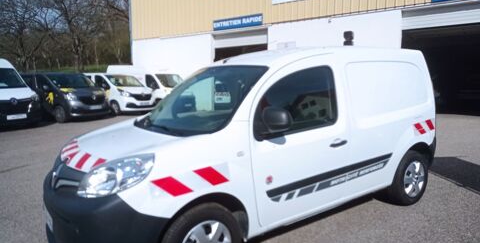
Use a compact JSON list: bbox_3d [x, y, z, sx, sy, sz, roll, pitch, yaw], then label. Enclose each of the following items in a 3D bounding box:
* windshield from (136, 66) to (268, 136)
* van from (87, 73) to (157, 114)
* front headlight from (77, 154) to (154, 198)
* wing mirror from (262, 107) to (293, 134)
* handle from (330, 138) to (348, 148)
[{"bbox_3d":[-0.450,-0.198,3.500,0.930,0.180,1.420,-49,30,-22],"label":"windshield"},{"bbox_3d":[-6.470,-1.450,19.600,5.050,1.970,1.960,4,9,35],"label":"van"},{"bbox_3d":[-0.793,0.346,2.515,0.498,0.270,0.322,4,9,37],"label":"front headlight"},{"bbox_3d":[0.274,-0.003,2.827,0.140,0.215,0.200,-7,8,-36],"label":"wing mirror"},{"bbox_3d":[0.891,0.185,3.408,0.220,0.055,0.050,-7,8,-36],"label":"handle"}]

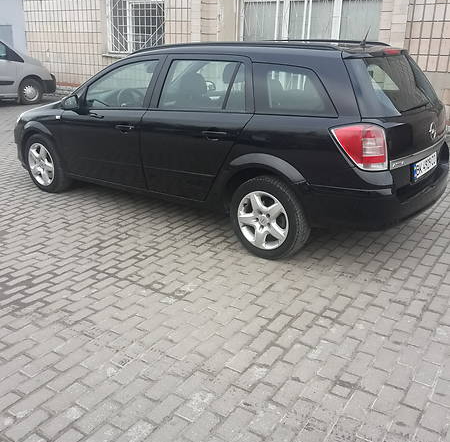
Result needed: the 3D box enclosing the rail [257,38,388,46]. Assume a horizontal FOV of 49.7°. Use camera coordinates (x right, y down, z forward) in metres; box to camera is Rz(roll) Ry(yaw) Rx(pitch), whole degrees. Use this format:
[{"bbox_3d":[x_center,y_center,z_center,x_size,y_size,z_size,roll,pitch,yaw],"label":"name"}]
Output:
[{"bbox_3d":[0.581,-1.589,4.418,1.910,0.100,0.065,15,26,35],"label":"rail"}]

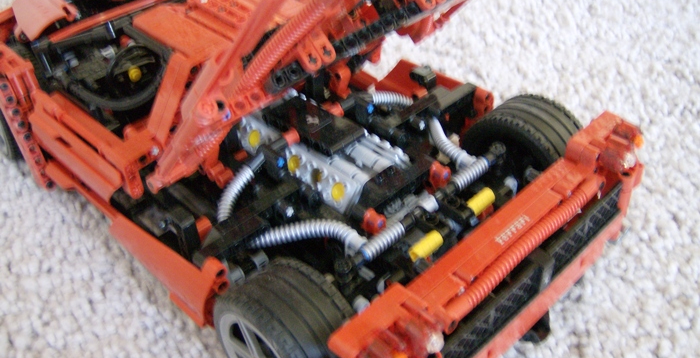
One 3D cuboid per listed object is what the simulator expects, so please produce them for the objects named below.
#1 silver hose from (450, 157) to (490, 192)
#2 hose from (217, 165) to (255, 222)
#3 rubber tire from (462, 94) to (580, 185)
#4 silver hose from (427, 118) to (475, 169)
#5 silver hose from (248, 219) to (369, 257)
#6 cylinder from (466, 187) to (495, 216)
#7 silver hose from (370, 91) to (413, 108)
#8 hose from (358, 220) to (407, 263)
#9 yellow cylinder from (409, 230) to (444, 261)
[{"bbox_3d":[0.061,-0.002,0.360,0.023,0.007,0.007,-33,50,-32],"label":"silver hose"},{"bbox_3d":[-0.057,0.009,0.358,0.011,0.008,0.035,19,70,22],"label":"hose"},{"bbox_3d":[0.098,-0.009,0.407,0.036,0.069,0.069,-33,50,-32],"label":"rubber tire"},{"bbox_3d":[0.052,-0.020,0.391,0.015,0.012,0.060,-9,26,-9],"label":"silver hose"},{"bbox_3d":[-0.020,0.027,0.338,0.060,0.012,0.015,-4,38,21],"label":"silver hose"},{"bbox_3d":[0.063,0.011,0.347,0.016,0.008,0.008,-33,50,-32],"label":"cylinder"},{"bbox_3d":[0.025,-0.045,0.419,0.035,0.008,0.011,3,33,-37],"label":"silver hose"},{"bbox_3d":[0.015,0.027,0.326,0.023,0.007,0.007,-33,50,-32],"label":"hose"},{"bbox_3d":[0.034,0.030,0.326,0.016,0.008,0.008,-33,50,-32],"label":"yellow cylinder"}]

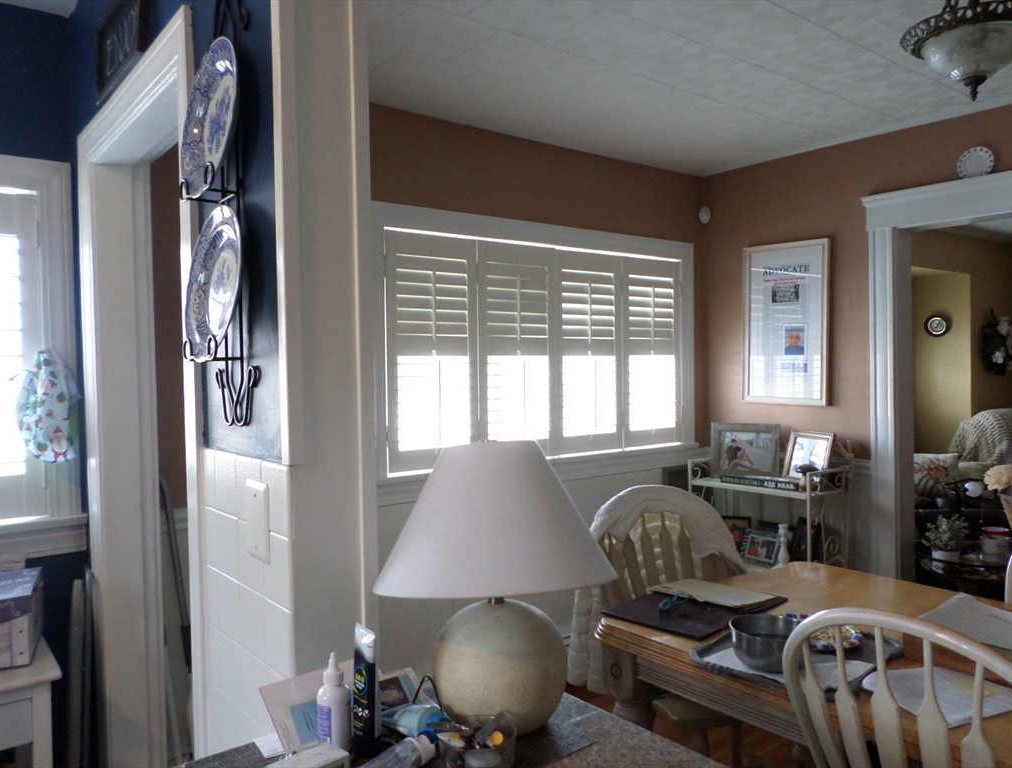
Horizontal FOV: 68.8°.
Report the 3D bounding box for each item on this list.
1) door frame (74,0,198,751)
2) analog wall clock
[{"bbox_3d":[-0.824,0.353,1.799,0.160,2.106,0.971,-2,1,-40],"label":"door frame"},{"bbox_3d":[3.798,-0.513,6.532,0.040,0.195,0.195,-2,1,-36],"label":"analog wall clock"}]

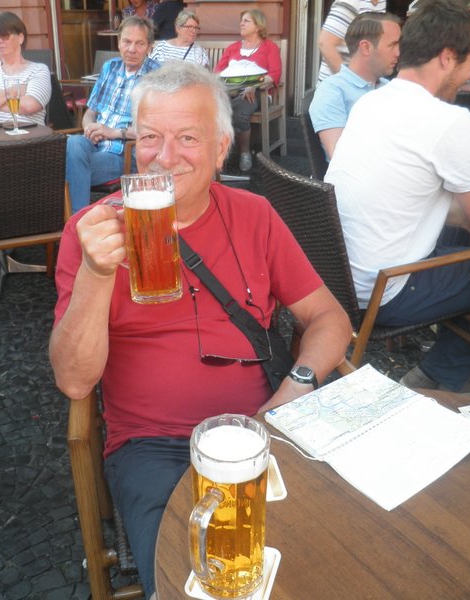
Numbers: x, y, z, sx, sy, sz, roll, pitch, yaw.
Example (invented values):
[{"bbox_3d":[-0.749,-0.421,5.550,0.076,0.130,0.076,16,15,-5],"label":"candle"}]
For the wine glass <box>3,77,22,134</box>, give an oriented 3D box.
[{"bbox_3d":[-1.035,-0.902,3.020,0.078,0.238,0.078,0,24,0],"label":"wine glass"}]

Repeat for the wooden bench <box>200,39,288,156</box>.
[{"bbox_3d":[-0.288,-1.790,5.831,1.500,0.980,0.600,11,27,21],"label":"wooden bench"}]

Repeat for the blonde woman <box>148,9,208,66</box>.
[{"bbox_3d":[-0.400,-1.470,4.860,0.500,1.260,0.750,-3,25,-7],"label":"blonde woman"}]

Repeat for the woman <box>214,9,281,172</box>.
[{"bbox_3d":[0.115,-1.740,5.263,0.550,1.270,0.720,7,25,13],"label":"woman"}]

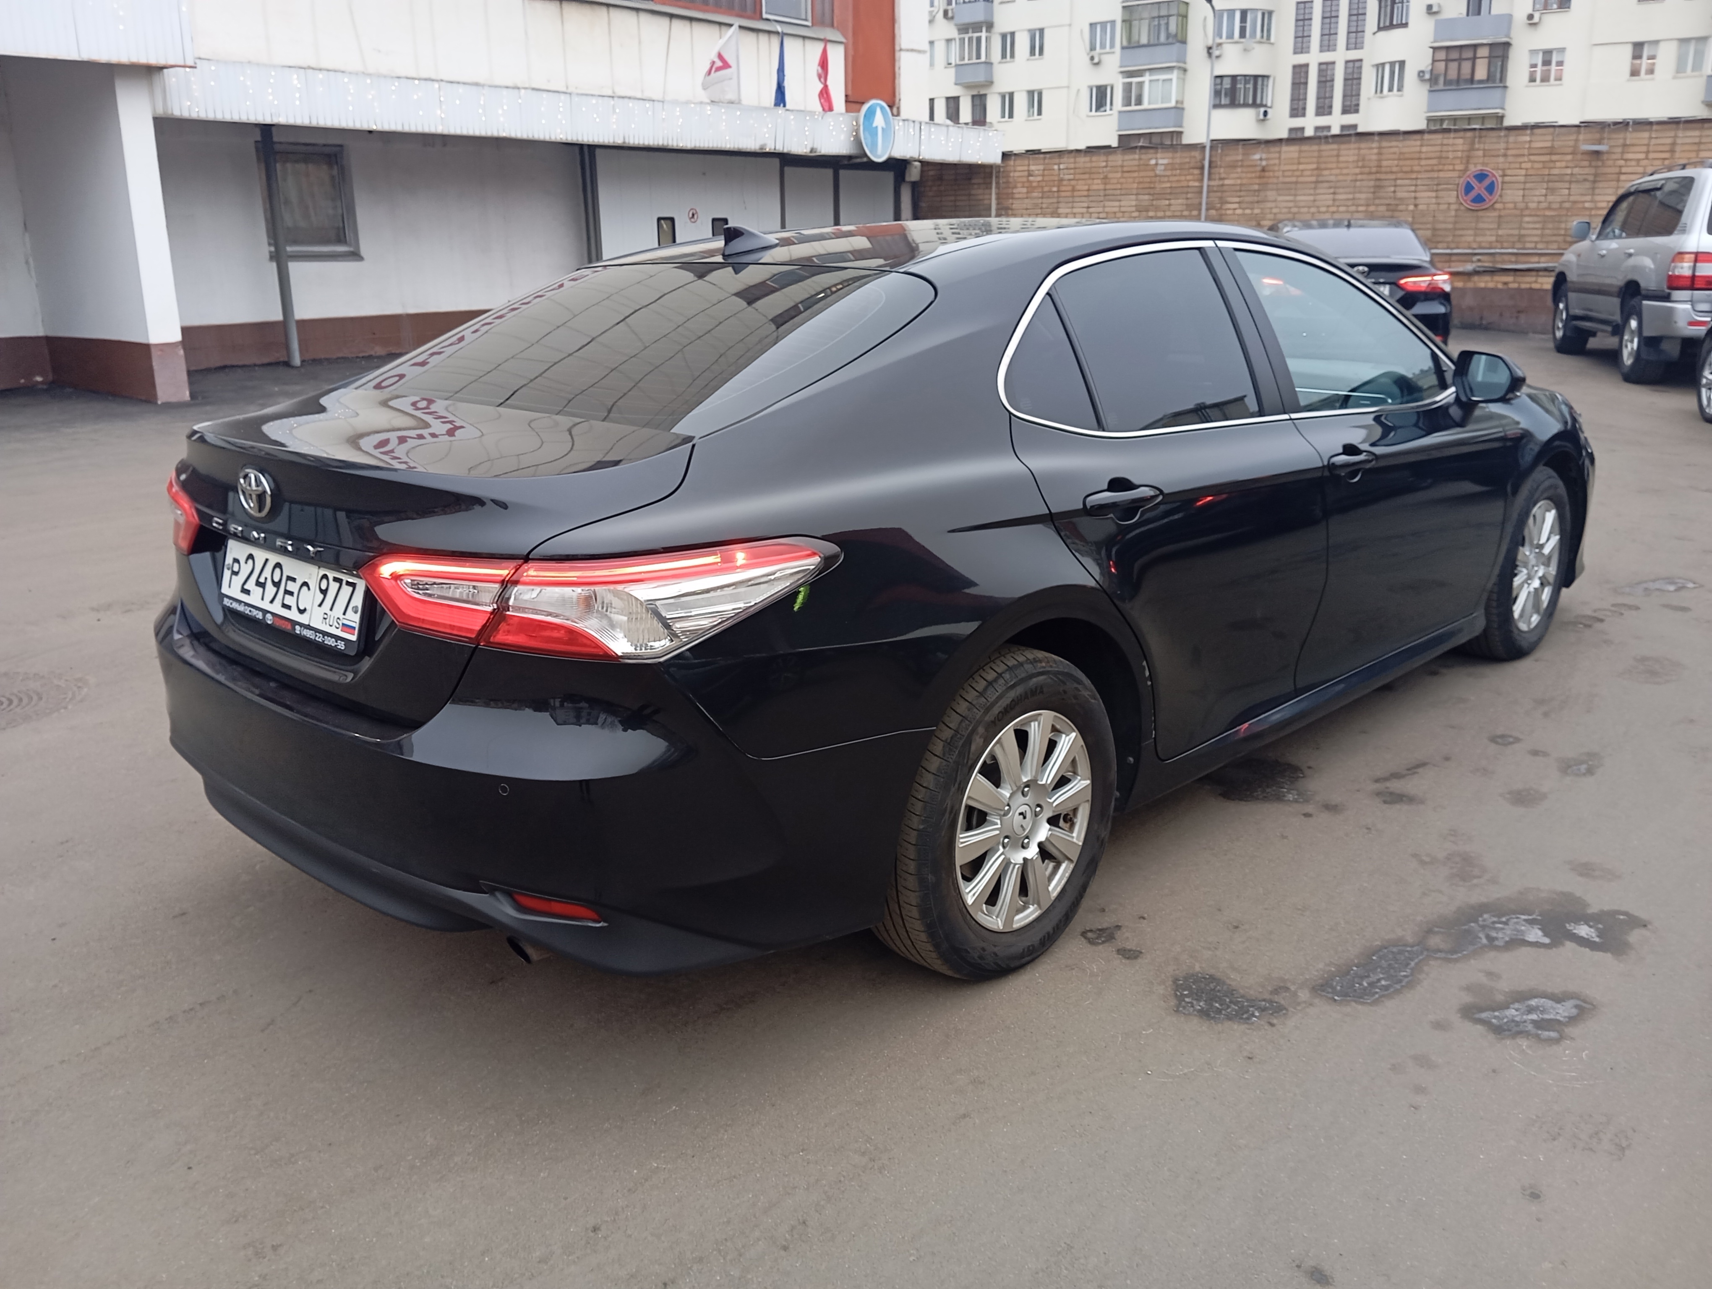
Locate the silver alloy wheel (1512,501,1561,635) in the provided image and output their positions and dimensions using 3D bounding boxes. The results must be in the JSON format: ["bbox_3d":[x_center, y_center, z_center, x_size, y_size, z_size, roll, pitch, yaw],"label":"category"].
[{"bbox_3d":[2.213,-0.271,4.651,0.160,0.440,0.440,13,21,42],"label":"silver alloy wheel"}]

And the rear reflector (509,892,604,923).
[{"bbox_3d":[-0.457,0.392,2.097,0.165,0.032,0.032,6,17,23],"label":"rear reflector"}]

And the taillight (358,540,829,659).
[{"bbox_3d":[-0.416,-0.105,2.157,0.600,0.150,0.460,13,21,42],"label":"taillight"}]

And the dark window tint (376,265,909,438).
[{"bbox_3d":[-0.469,-0.639,2.850,1.240,0.120,0.680,13,45,42],"label":"dark window tint"}]

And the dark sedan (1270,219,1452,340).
[{"bbox_3d":[5.160,-3.770,15.050,1.840,1.450,4.880,2,16,12],"label":"dark sedan"}]

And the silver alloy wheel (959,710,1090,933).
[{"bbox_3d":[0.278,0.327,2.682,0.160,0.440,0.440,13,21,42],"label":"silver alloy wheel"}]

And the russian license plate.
[{"bbox_3d":[-0.990,-0.093,2.419,0.525,0.124,0.020,13,6,42],"label":"russian license plate"}]

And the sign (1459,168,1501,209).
[{"bbox_3d":[8.913,-6.510,19.800,0.550,0.550,0.030,5,17,21],"label":"sign"}]

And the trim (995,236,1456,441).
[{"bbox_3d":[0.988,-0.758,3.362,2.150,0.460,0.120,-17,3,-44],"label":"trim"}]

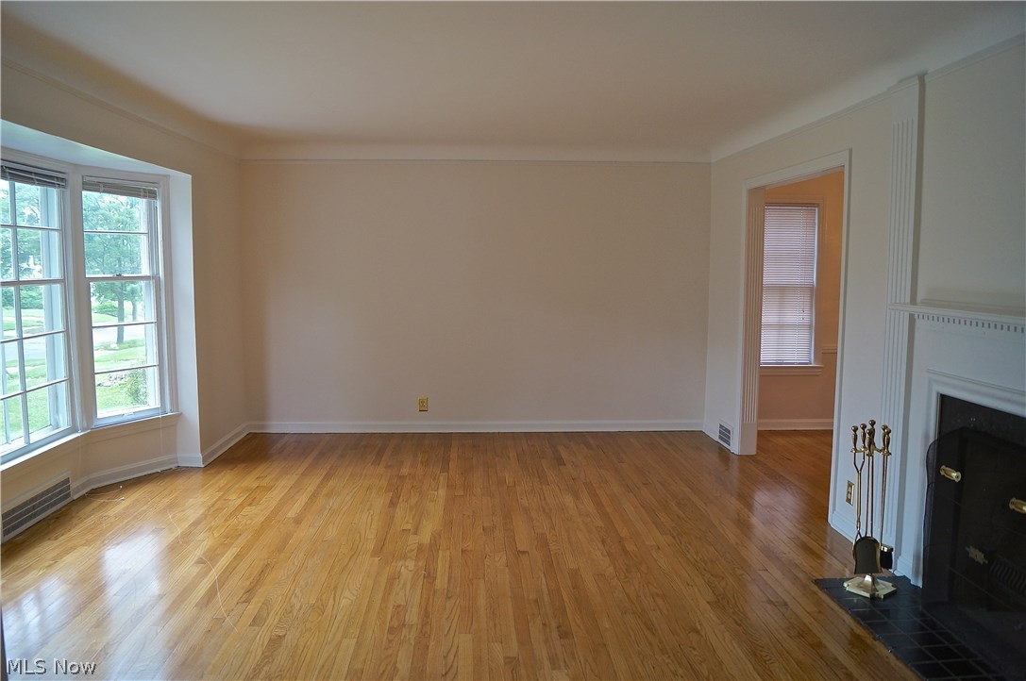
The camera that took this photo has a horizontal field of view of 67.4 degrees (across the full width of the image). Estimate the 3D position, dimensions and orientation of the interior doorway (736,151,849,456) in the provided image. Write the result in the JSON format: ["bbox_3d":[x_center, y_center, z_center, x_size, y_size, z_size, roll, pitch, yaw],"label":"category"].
[{"bbox_3d":[1.837,-0.074,5.051,0.180,2.091,1.664,0,6,-3],"label":"interior doorway"}]

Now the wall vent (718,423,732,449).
[{"bbox_3d":[1.700,0.760,6.206,0.030,0.160,0.337,0,6,-3],"label":"wall vent"}]

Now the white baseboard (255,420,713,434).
[{"bbox_3d":[-0.291,0.748,6.676,3.952,0.100,0.022,0,6,-3],"label":"white baseboard"}]

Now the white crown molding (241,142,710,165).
[{"bbox_3d":[-0.279,-1.555,6.396,3.952,0.170,0.100,0,6,-3],"label":"white crown molding"}]

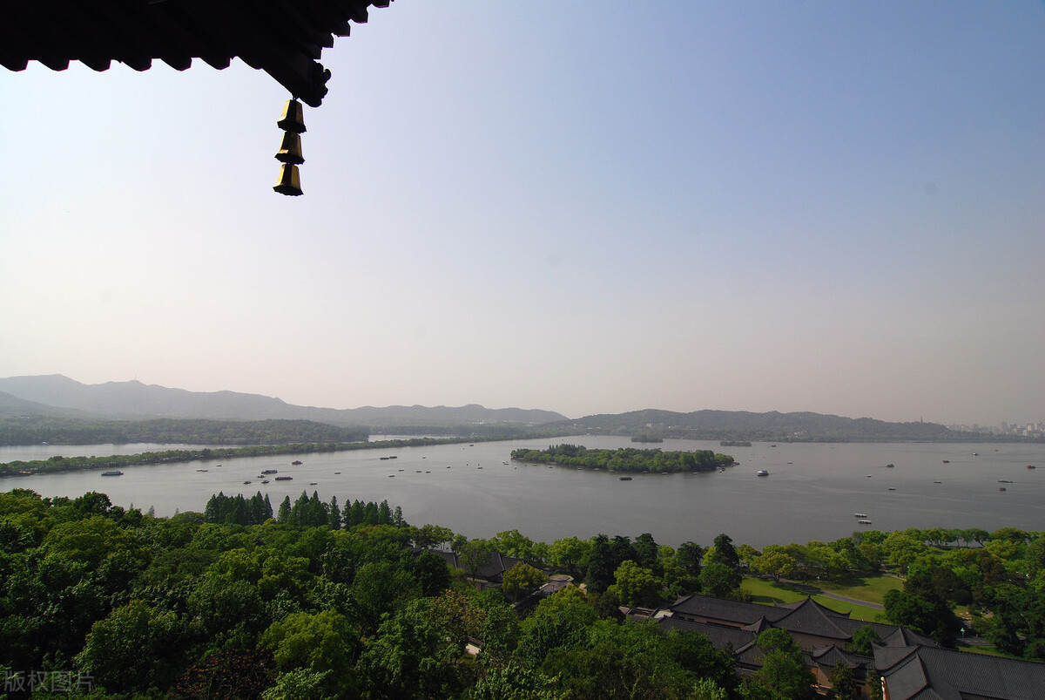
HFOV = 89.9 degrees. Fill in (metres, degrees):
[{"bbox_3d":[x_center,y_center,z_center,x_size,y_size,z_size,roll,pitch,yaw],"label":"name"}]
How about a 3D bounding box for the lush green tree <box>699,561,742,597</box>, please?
[{"bbox_3d":[72.530,84.460,191.490,15.420,12.690,15.420,0,-9,0],"label":"lush green tree"}]

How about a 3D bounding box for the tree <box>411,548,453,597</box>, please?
[{"bbox_3d":[-29.749,74.081,172.896,12.447,16.054,12.447,0,-8,0],"label":"tree"}]

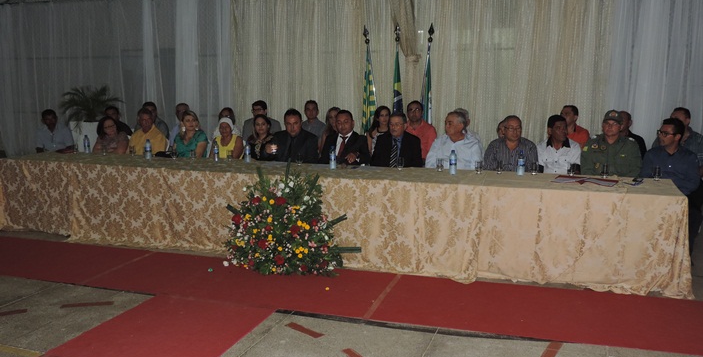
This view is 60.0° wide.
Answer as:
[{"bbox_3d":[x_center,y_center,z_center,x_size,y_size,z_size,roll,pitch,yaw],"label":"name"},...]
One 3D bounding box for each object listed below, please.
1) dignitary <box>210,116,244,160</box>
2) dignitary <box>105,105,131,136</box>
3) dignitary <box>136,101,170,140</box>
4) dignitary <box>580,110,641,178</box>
[{"bbox_3d":[-1.423,-0.075,6.576,0.470,1.200,0.740,2,9,14],"label":"dignitary"},{"bbox_3d":[-3.063,-0.282,7.768,0.470,1.260,0.760,2,9,7],"label":"dignitary"},{"bbox_3d":[-2.538,-0.289,7.618,0.470,1.330,0.760,2,9,7],"label":"dignitary"},{"bbox_3d":[2.308,0.074,5.480,0.560,1.350,0.760,3,9,15],"label":"dignitary"}]

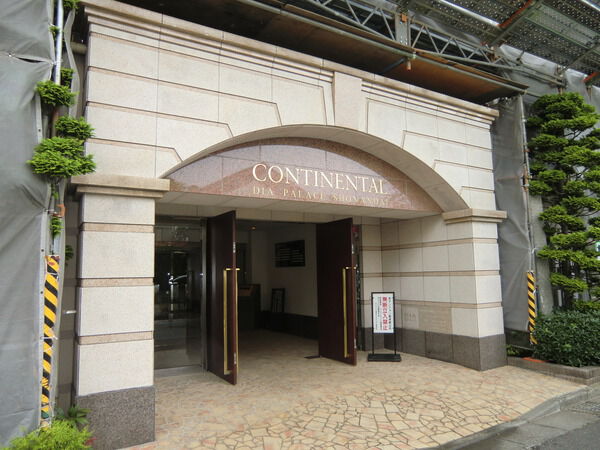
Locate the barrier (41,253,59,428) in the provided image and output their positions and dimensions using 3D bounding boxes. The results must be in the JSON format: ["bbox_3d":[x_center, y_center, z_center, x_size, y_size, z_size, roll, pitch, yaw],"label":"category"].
[{"bbox_3d":[-1.909,0.878,3.156,0.080,1.275,0.080,3,-7,-30],"label":"barrier"}]

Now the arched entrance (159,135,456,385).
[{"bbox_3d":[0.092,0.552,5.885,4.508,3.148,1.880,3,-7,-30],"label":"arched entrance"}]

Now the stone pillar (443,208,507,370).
[{"bbox_3d":[2.736,0.976,6.367,0.820,2.316,0.584,3,-7,-30],"label":"stone pillar"}]

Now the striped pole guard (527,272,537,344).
[{"bbox_3d":[3.511,1.243,6.290,0.085,1.088,0.085,3,-7,-30],"label":"striped pole guard"}]

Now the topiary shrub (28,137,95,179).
[{"bbox_3d":[-1.848,-0.523,3.224,0.442,0.315,0.420,3,-7,-30],"label":"topiary shrub"}]

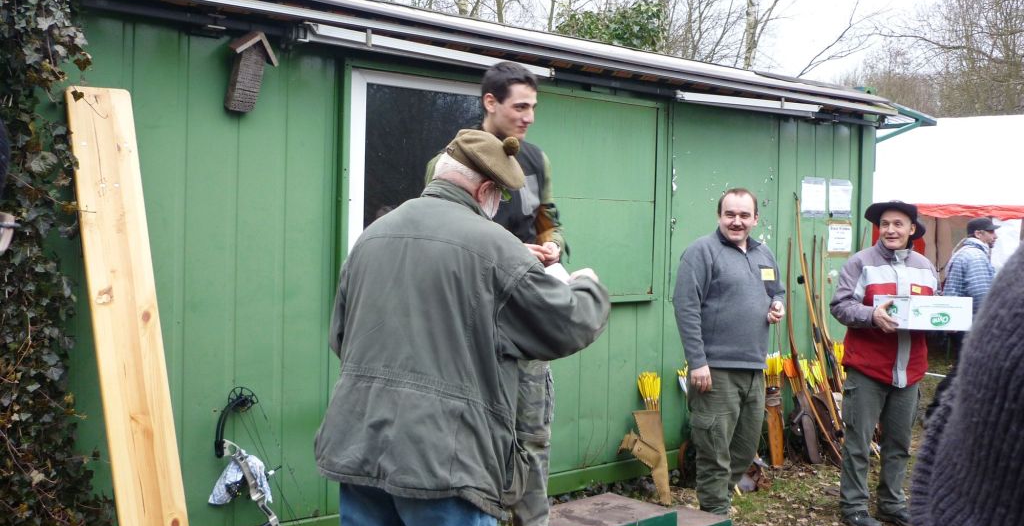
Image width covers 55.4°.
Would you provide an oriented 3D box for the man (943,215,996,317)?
[{"bbox_3d":[3.670,0.535,7.855,0.420,1.803,0.520,1,1,22],"label":"man"}]

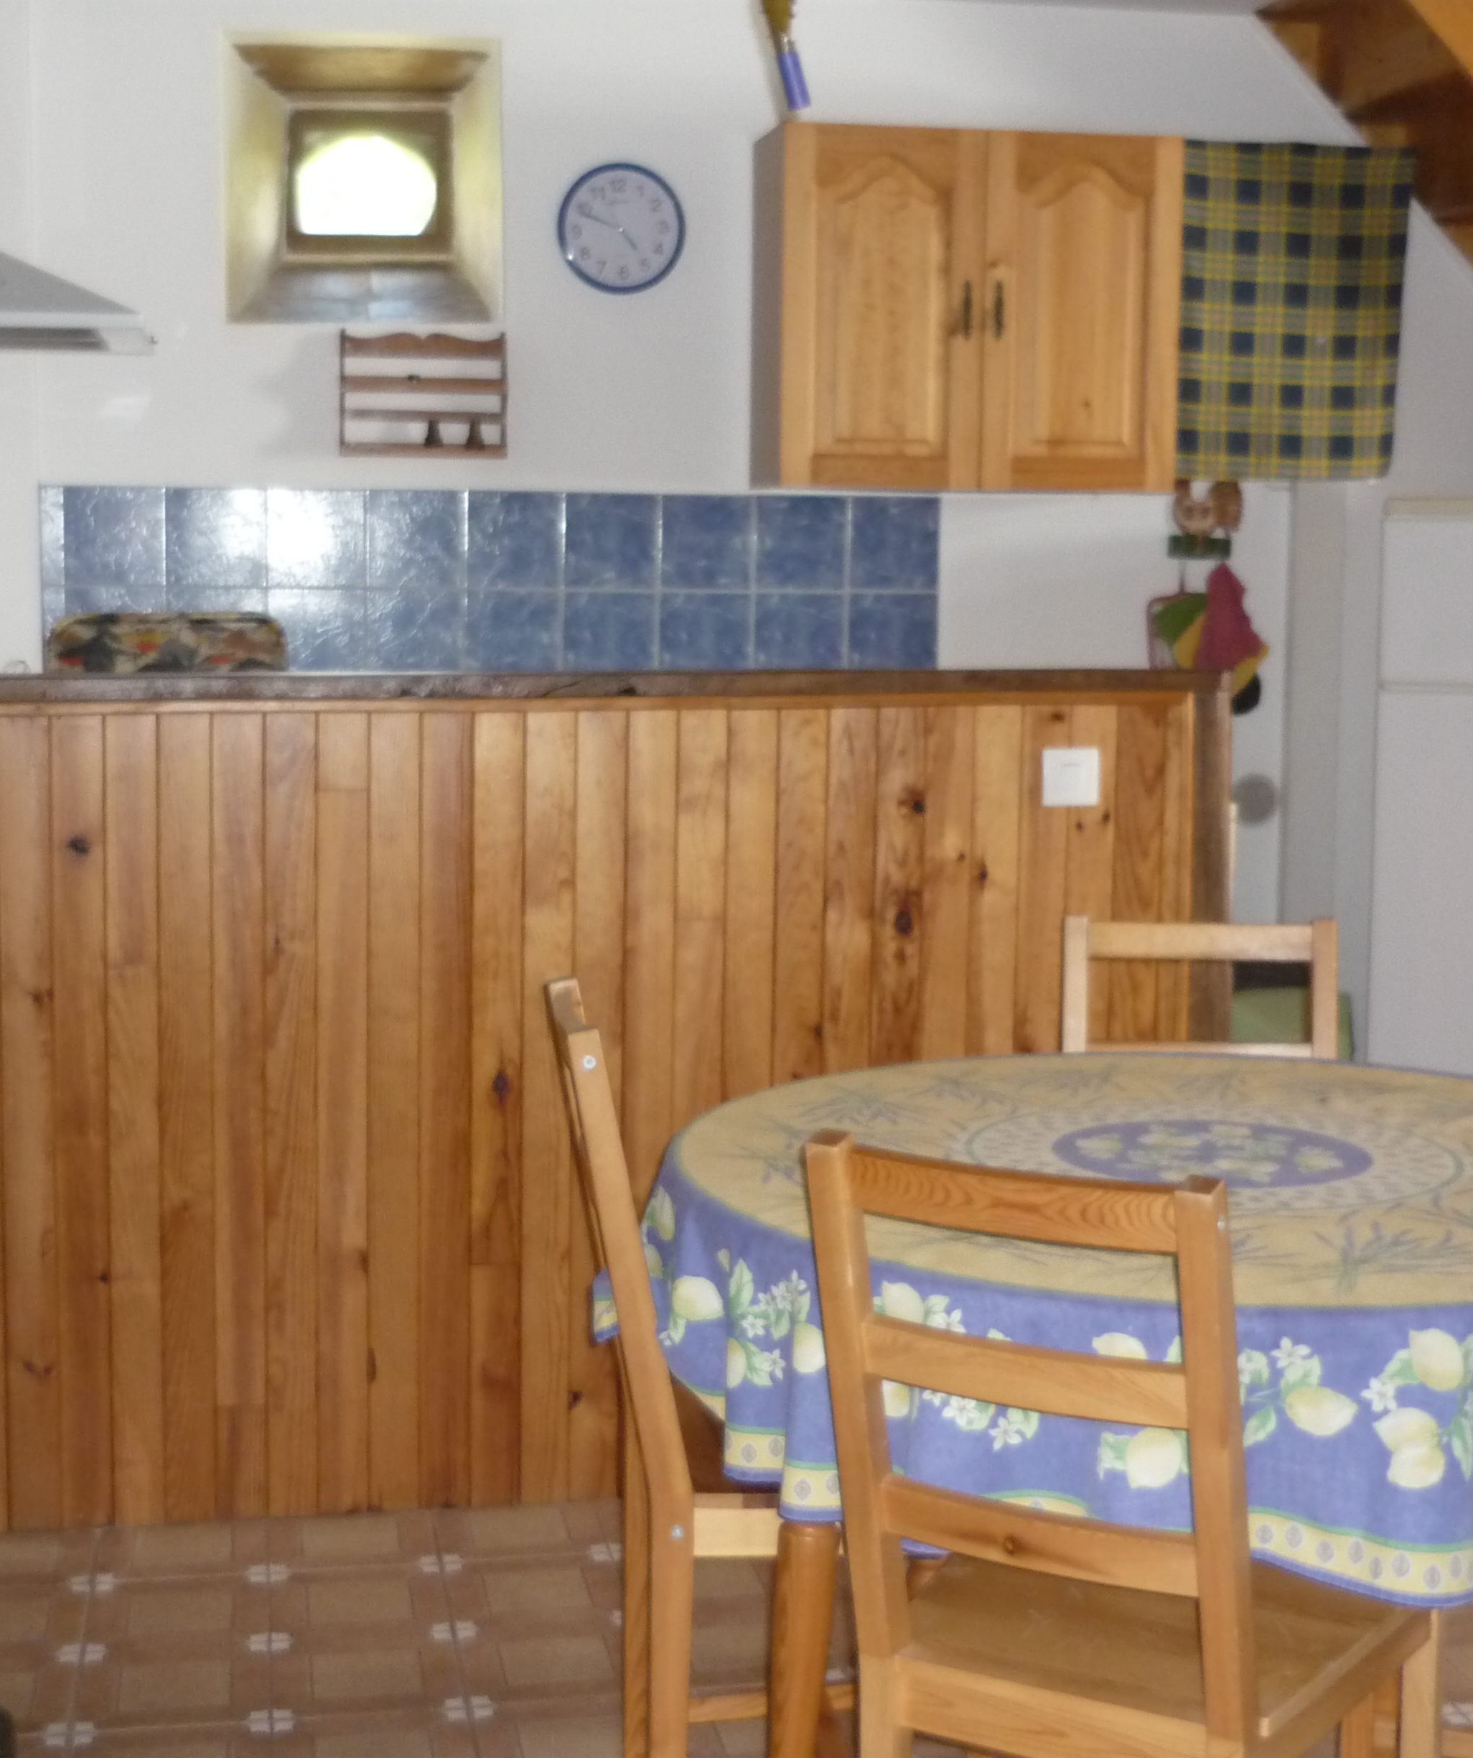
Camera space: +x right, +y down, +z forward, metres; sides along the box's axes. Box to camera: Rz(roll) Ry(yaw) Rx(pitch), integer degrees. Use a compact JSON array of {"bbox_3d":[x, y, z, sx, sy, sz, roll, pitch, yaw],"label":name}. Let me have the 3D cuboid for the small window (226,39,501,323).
[{"bbox_3d":[-0.763,-1.395,5.227,0.545,0.555,0.280,-1,6,-11],"label":"small window"}]

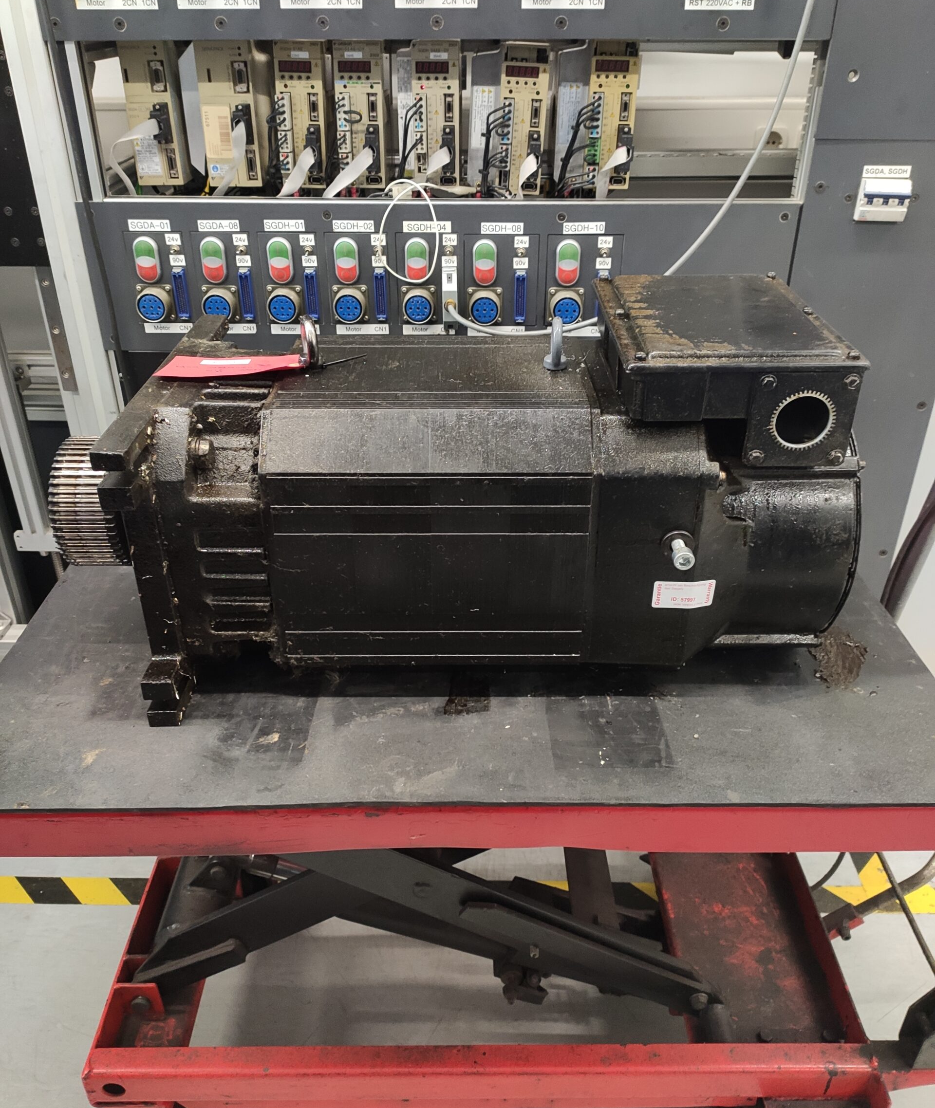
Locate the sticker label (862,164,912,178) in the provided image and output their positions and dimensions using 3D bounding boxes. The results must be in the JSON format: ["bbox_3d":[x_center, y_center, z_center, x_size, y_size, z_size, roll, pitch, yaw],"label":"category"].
[{"bbox_3d":[0.471,-0.429,1.050,0.053,0.012,0.001,1,29,1],"label":"sticker label"}]

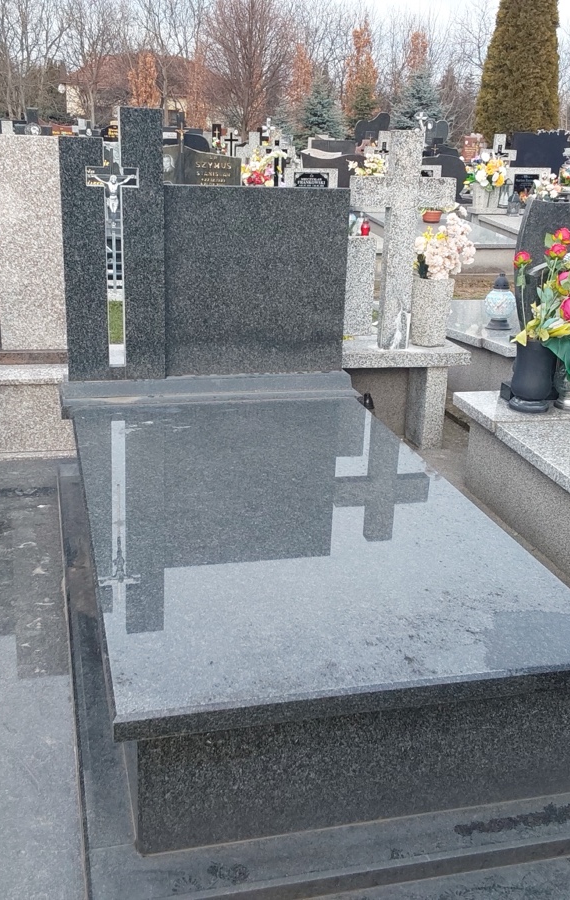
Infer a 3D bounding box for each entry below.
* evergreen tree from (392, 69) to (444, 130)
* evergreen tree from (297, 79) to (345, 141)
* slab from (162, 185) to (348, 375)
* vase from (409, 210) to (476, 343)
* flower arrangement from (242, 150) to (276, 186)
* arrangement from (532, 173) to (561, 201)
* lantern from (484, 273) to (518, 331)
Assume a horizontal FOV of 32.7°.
[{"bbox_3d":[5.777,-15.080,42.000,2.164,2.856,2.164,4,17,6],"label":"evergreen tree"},{"bbox_3d":[1.236,-11.476,32.986,1.700,2.250,1.700,2,20,-1],"label":"evergreen tree"},{"bbox_3d":[-0.110,-0.614,3.555,0.674,0.679,0.080,-3,18,-14],"label":"slab"},{"bbox_3d":[0.699,-0.774,4.367,0.286,0.601,0.258,-3,20,-13],"label":"vase"},{"bbox_3d":[-0.261,-2.678,9.518,0.360,0.480,0.320,-3,18,-14],"label":"flower arrangement"},{"bbox_3d":[2.775,-2.785,10.300,0.315,0.308,0.280,-3,20,-13],"label":"arrangement"},{"bbox_3d":[1.147,-0.809,5.241,0.168,0.288,0.168,-3,18,-14],"label":"lantern"}]

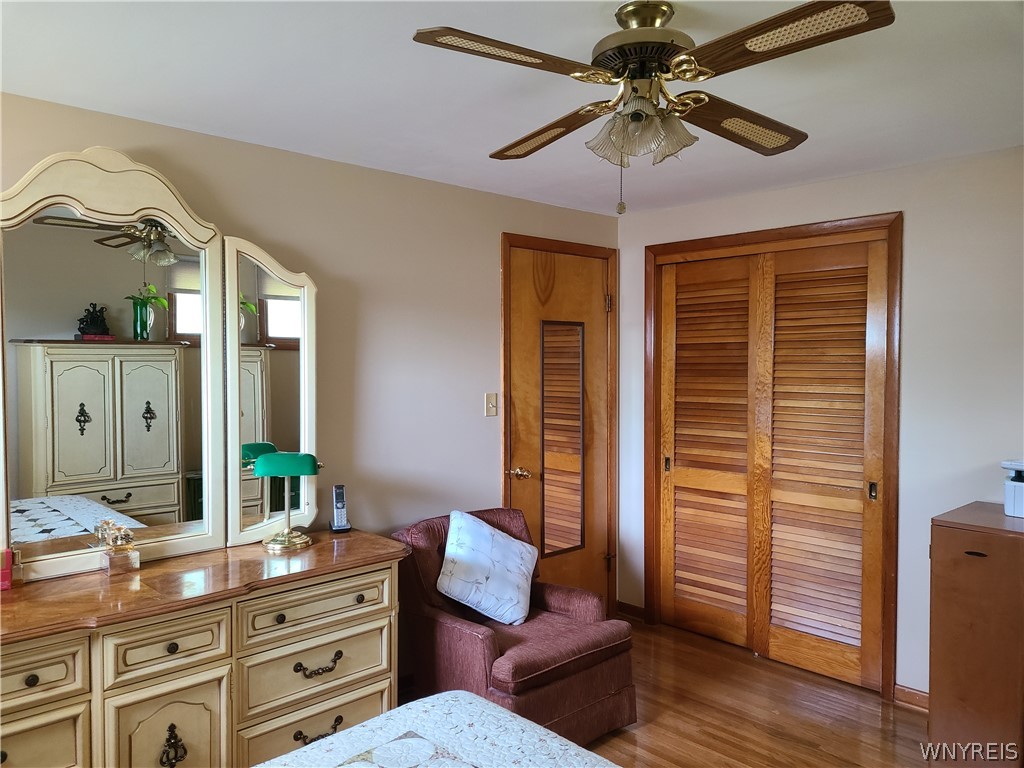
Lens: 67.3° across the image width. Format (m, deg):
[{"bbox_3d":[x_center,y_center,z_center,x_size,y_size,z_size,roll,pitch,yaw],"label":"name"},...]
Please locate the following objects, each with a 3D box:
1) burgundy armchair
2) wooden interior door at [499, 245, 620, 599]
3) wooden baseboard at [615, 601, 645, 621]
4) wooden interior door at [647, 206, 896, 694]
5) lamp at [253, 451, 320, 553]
[{"bbox_3d":[-0.023,0.979,3.174,0.710,0.800,0.840,-2,3,-43],"label":"burgundy armchair"},{"bbox_3d":[0.266,0.300,4.109,0.850,2.090,0.060,-2,3,-43],"label":"wooden interior door"},{"bbox_3d":[0.671,1.296,4.379,0.020,0.080,0.190,-2,3,-43],"label":"wooden baseboard"},{"bbox_3d":[1.217,0.310,3.807,0.080,2.090,1.320,-2,3,-43],"label":"wooden interior door"},{"bbox_3d":[-0.836,0.421,2.868,0.255,0.345,0.185,-1,2,-13],"label":"lamp"}]

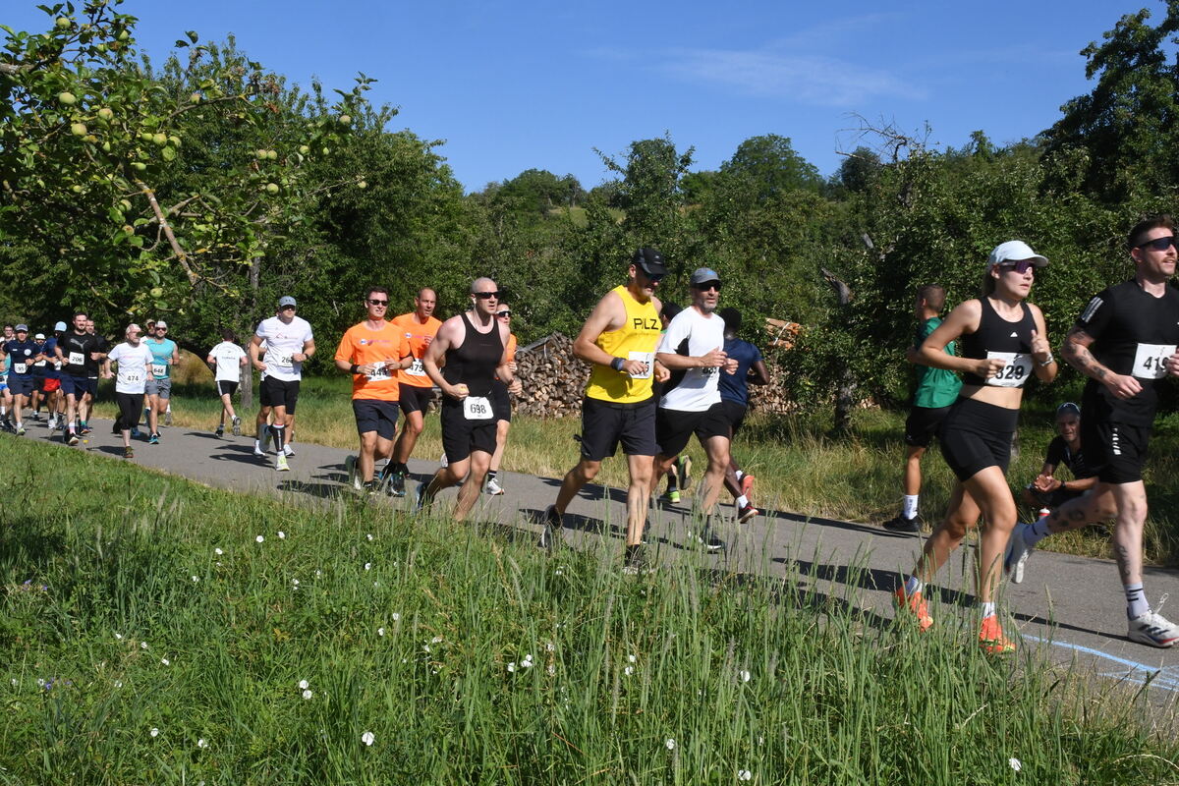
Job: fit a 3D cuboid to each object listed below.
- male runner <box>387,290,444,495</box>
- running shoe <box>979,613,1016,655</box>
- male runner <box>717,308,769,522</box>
[{"bbox_3d":[-1.534,-0.013,11.050,0.580,1.802,0.700,0,1,-30],"label":"male runner"},{"bbox_3d":[1.652,0.986,5.180,0.098,0.125,0.265,1,1,-7],"label":"running shoe"},{"bbox_3d":[1.092,0.171,10.100,0.530,1.686,0.800,0,1,-31],"label":"male runner"}]

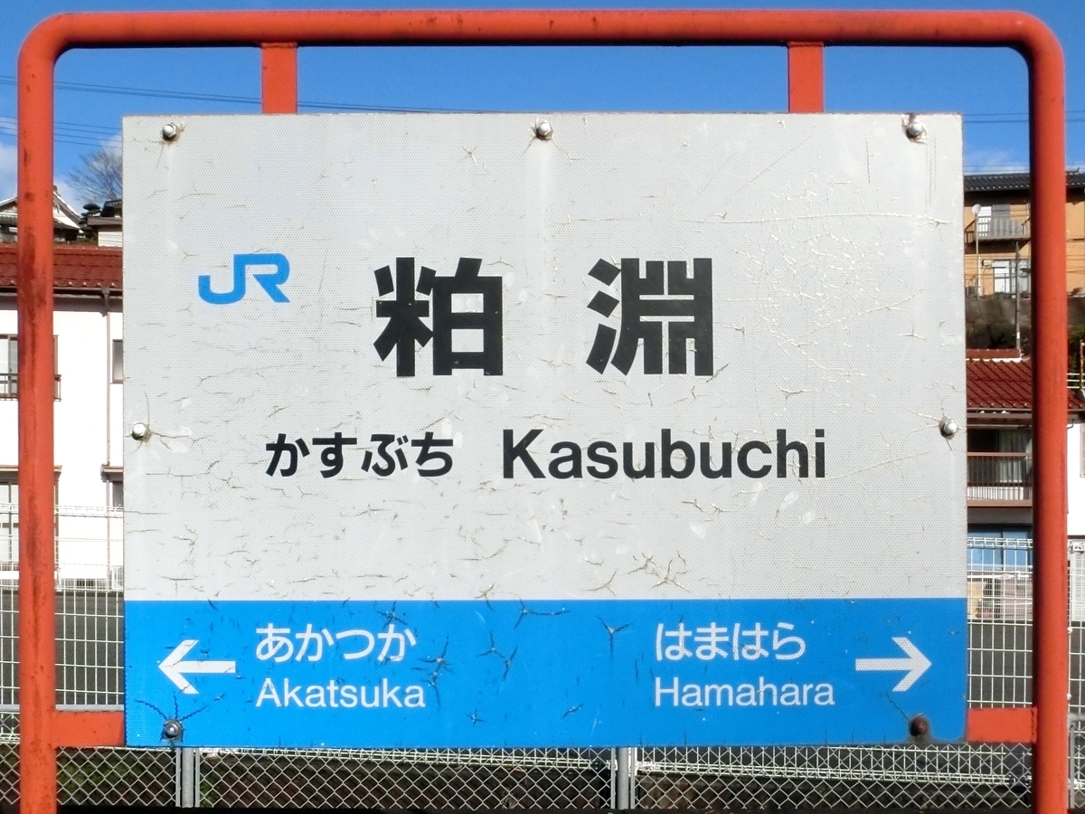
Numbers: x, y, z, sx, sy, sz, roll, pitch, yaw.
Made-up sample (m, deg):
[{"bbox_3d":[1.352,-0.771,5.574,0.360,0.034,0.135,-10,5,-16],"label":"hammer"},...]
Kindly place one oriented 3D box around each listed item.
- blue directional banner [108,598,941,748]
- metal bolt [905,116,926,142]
[{"bbox_3d":[0.005,0.379,1.255,1.200,0.210,0.012,0,0,0],"label":"blue directional banner"},{"bbox_3d":[0.530,-0.391,1.243,0.027,0.028,0.020,0,0,0],"label":"metal bolt"}]

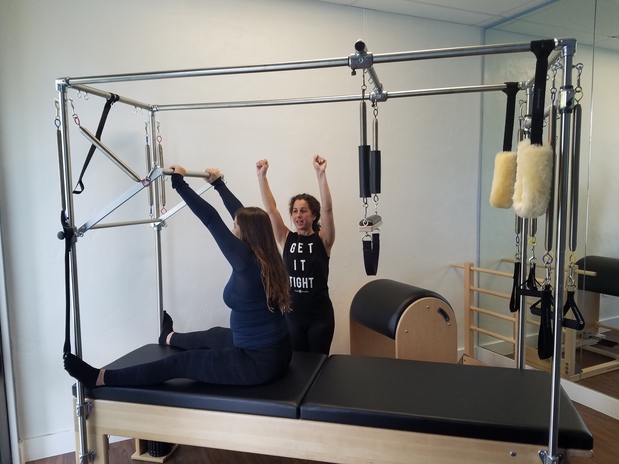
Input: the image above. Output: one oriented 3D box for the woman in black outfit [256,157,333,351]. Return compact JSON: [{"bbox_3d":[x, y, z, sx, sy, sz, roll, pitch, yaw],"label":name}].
[{"bbox_3d":[-0.060,0.442,3.060,0.530,1.870,0.380,1,5,13],"label":"woman in black outfit"}]

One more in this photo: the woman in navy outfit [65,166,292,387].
[{"bbox_3d":[-0.602,0.213,2.517,1.060,1.100,0.800,1,5,14],"label":"woman in navy outfit"}]

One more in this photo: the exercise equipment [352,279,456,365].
[{"bbox_3d":[0.689,0.855,3.477,0.560,0.915,0.610,-3,6,-26],"label":"exercise equipment"}]

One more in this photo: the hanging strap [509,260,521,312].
[{"bbox_3d":[1.100,0.291,2.491,0.058,0.285,0.050,1,5,14],"label":"hanging strap"}]

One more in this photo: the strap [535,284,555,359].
[{"bbox_3d":[0.904,0.344,1.784,0.062,0.294,0.055,1,5,14],"label":"strap"}]

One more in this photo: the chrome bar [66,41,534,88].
[{"bbox_3d":[-0.120,-0.699,1.951,2.160,0.036,0.036,1,5,14],"label":"chrome bar"}]

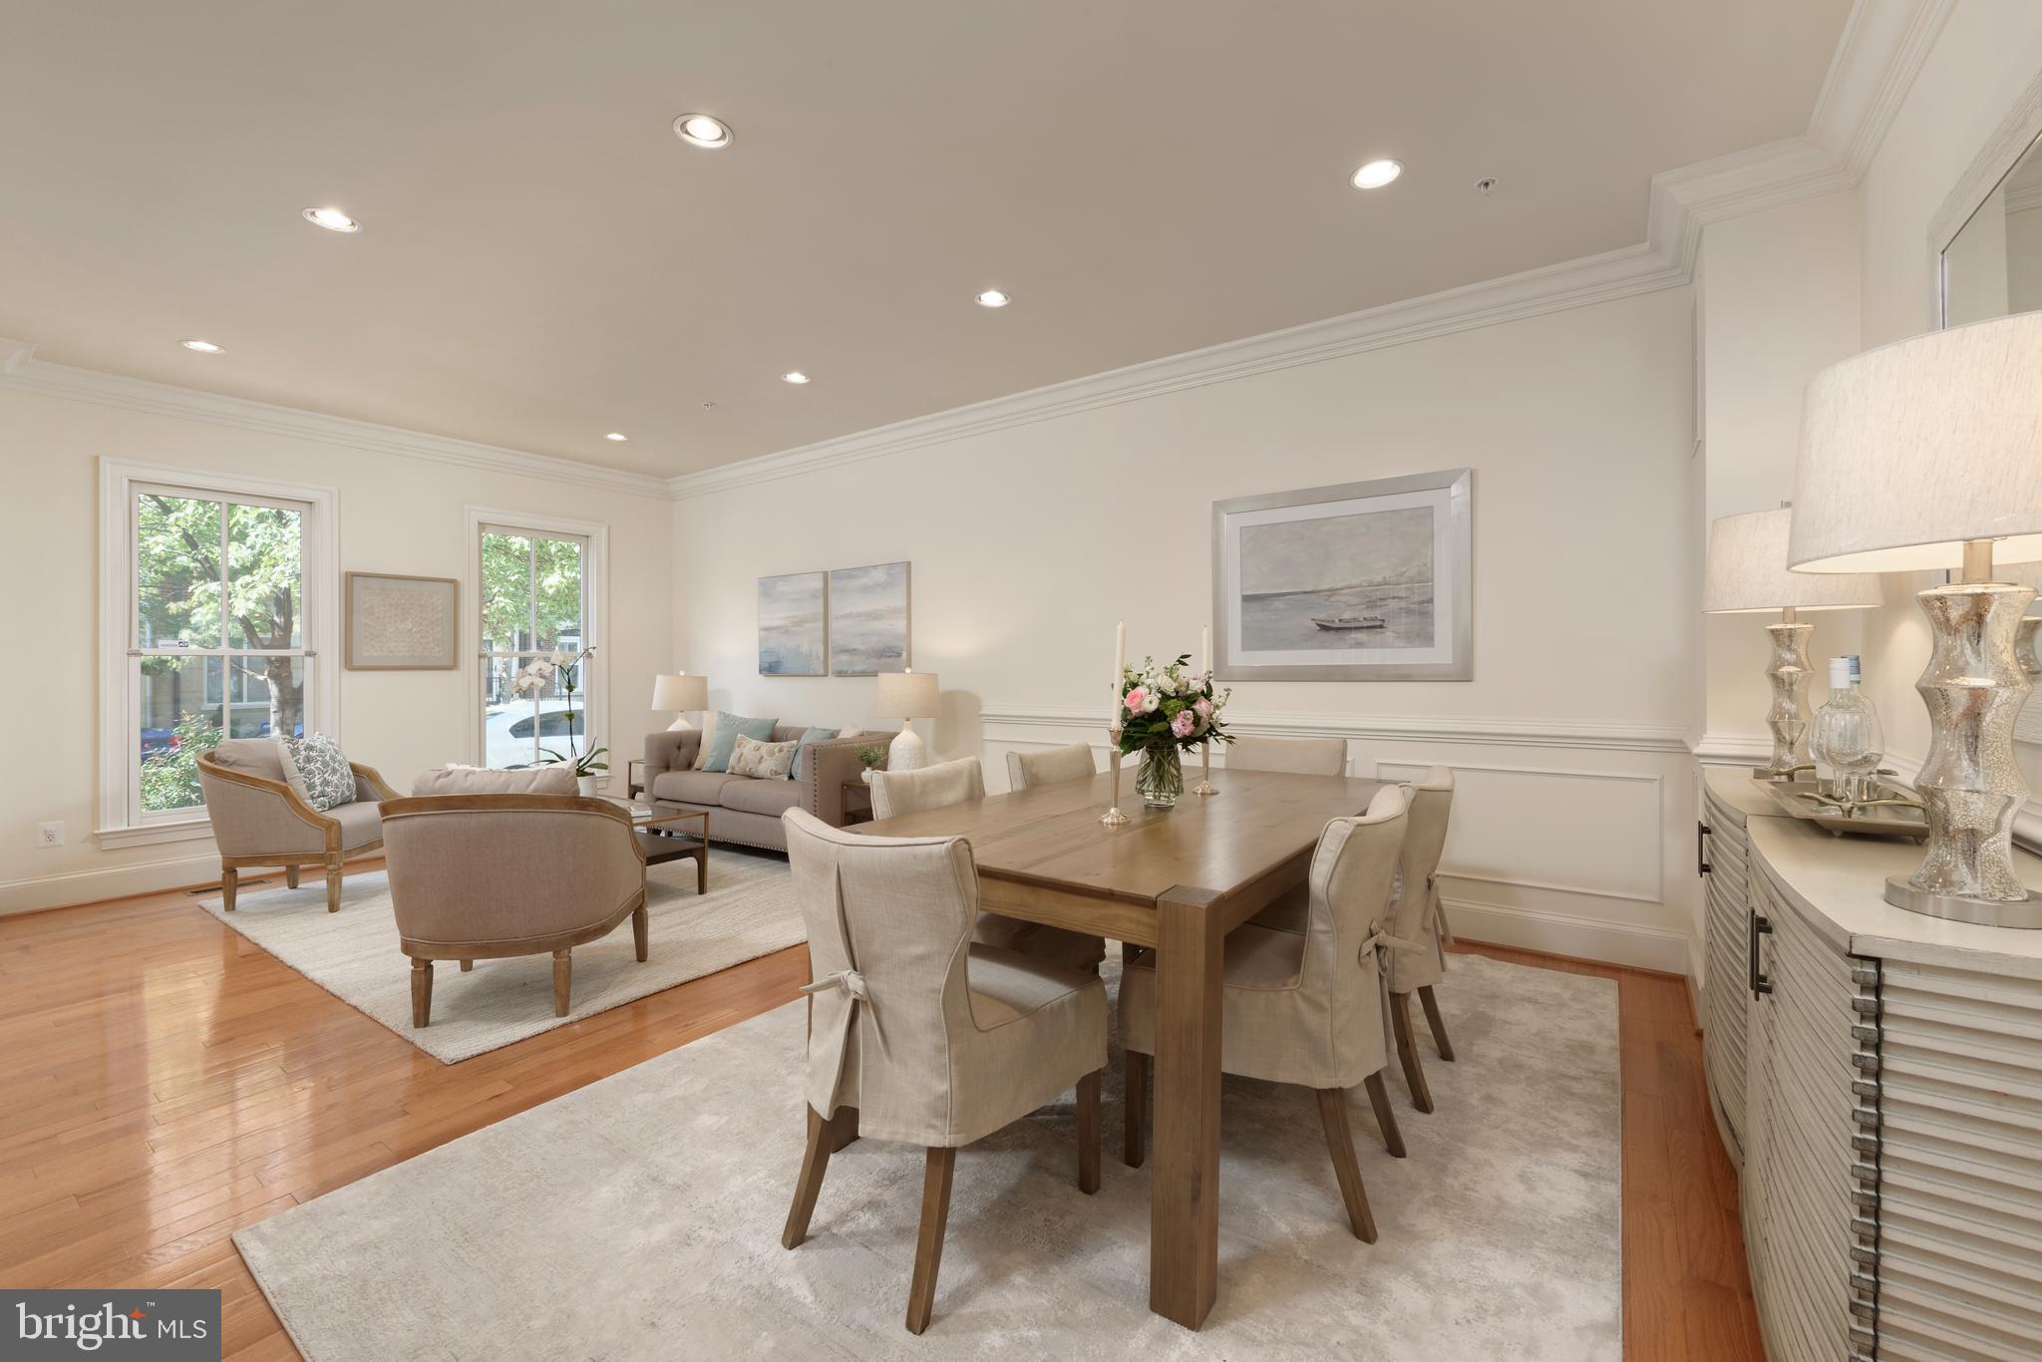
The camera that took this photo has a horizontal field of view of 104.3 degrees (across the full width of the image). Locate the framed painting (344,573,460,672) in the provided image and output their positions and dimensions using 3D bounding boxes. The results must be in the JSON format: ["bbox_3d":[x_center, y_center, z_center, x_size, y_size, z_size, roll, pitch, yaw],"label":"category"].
[{"bbox_3d":[-4.001,-0.369,5.141,0.040,0.604,0.607,0,1,35],"label":"framed painting"}]

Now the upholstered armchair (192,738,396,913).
[{"bbox_3d":[-3.756,0.736,4.184,0.680,0.800,0.720,-1,1,-10],"label":"upholstered armchair"}]

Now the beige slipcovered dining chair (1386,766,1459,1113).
[{"bbox_3d":[0.927,0.691,2.362,0.620,0.885,0.480,0,2,37],"label":"beige slipcovered dining chair"}]

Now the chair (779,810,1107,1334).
[{"bbox_3d":[-0.162,0.711,1.725,0.500,0.890,0.580,0,1,35],"label":"chair"}]

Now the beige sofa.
[{"bbox_3d":[-1.658,0.716,5.291,1.700,0.750,0.830,0,2,35],"label":"beige sofa"}]

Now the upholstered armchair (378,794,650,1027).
[{"bbox_3d":[-1.811,0.754,2.858,0.740,0.775,0.690,-1,1,-7],"label":"upholstered armchair"}]

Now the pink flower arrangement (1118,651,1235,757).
[{"bbox_3d":[0.470,0.071,2.450,0.350,0.310,0.330,0,1,0],"label":"pink flower arrangement"}]

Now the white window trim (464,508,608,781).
[{"bbox_3d":[-3.385,-0.158,5.633,0.120,1.970,0.970,0,1,39],"label":"white window trim"}]

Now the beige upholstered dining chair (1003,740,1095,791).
[{"bbox_3d":[0.313,0.708,2.949,0.580,0.880,0.530,0,1,34],"label":"beige upholstered dining chair"}]

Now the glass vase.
[{"bbox_3d":[0.428,0.286,2.452,0.148,0.197,0.148,0,1,0],"label":"glass vase"}]

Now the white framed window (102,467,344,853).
[{"bbox_3d":[-4.350,-0.139,4.366,0.120,1.970,0.970,0,1,39],"label":"white framed window"}]

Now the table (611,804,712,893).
[{"bbox_3d":[-2.334,0.913,4.257,1.190,0.430,0.660,0,1,35],"label":"table"}]

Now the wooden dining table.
[{"bbox_3d":[0.443,0.759,2.475,1.068,0.750,1.892,0,1,36],"label":"wooden dining table"}]

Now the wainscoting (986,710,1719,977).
[{"bbox_3d":[1.112,0.635,3.877,3.300,0.925,0.070,0,2,35],"label":"wainscoting"}]

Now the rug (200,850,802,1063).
[{"bbox_3d":[-2.232,1.110,4.171,2.970,0.016,2.400,0,1,33],"label":"rug"}]

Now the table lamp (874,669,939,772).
[{"bbox_3d":[-0.662,0.266,4.651,0.375,0.660,0.375,-1,1,0],"label":"table lamp"}]

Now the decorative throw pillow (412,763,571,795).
[{"bbox_3d":[-1.802,0.506,2.763,0.500,0.420,0.160,-1,14,-7],"label":"decorative throw pillow"}]

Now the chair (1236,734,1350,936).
[{"bbox_3d":[1.000,0.683,3.223,0.520,0.890,0.570,0,1,35],"label":"chair"}]

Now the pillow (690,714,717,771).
[{"bbox_3d":[-2.009,0.410,5.494,0.480,0.480,0.140,0,-17,12],"label":"pillow"}]

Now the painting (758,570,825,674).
[{"bbox_3d":[-1.676,-0.409,5.823,0.715,0.735,0.040,0,1,35],"label":"painting"}]

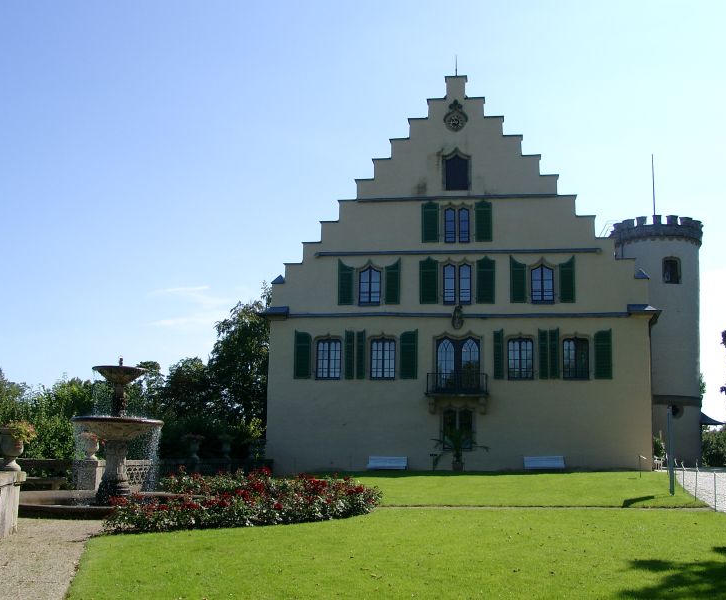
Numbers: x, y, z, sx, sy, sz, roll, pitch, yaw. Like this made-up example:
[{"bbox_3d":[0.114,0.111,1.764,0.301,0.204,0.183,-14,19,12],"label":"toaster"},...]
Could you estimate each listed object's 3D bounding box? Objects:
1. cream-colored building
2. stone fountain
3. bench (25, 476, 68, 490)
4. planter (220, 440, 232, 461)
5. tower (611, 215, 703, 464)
[{"bbox_3d":[7.734,-0.076,47.034,21.923,19.656,19.000,0,-9,8],"label":"cream-colored building"},{"bbox_3d":[-4.790,2.603,15.680,1.840,2.854,1.840,1,-9,0],"label":"stone fountain"},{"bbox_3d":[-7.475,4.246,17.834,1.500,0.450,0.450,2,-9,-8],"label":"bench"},{"bbox_3d":[-4.882,5.362,28.000,0.402,0.700,0.402,1,-9,0],"label":"planter"},{"bbox_3d":[15.892,2.339,42.565,4.662,12.886,4.662,0,-9,8],"label":"tower"}]

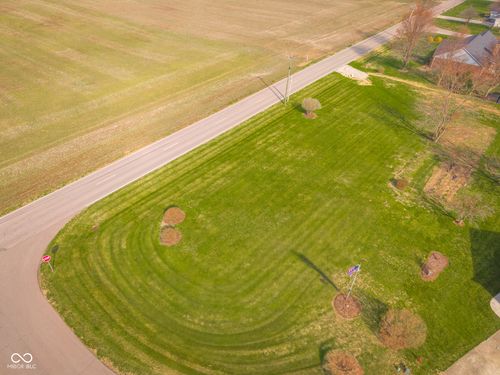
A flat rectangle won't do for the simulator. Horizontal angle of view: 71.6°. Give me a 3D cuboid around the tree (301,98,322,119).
[{"bbox_3d":[12.051,-15.866,68.965,4.100,3.900,4.100,2,38,0],"label":"tree"}]

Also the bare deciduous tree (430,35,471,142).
[{"bbox_3d":[34.000,-14.800,58.400,6.200,16.300,6.200,2,38,0],"label":"bare deciduous tree"}]

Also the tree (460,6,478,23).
[{"bbox_3d":[87.807,-68.290,137.550,7.000,6.200,7.000,2,38,0],"label":"tree"}]

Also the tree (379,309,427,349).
[{"bbox_3d":[13.700,13.000,31.800,4.200,3.200,4.200,2,38,0],"label":"tree"}]

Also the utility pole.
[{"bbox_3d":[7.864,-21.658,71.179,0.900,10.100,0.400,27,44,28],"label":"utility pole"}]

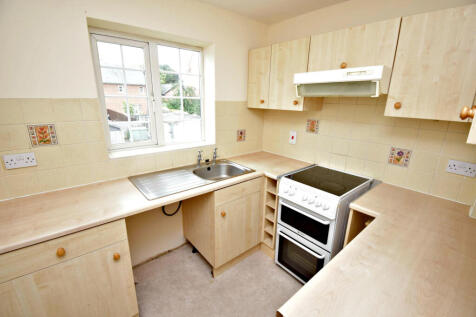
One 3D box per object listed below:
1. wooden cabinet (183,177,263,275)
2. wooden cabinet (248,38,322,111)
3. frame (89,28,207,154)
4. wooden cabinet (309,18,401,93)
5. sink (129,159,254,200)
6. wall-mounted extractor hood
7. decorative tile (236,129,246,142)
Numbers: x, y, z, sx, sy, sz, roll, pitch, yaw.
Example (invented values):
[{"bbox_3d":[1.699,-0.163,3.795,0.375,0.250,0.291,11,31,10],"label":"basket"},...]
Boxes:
[{"bbox_3d":[-0.159,0.554,2.017,0.557,0.865,0.590,-12,21,-39],"label":"wooden cabinet"},{"bbox_3d":[0.479,-0.803,2.036,0.333,0.588,0.715,-12,21,-39],"label":"wooden cabinet"},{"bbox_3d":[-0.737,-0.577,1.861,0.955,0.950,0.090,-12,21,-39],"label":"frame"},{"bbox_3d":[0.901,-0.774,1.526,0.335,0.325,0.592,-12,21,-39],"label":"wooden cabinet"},{"bbox_3d":[-0.364,0.211,1.769,0.957,0.155,0.492,-12,21,-39],"label":"sink"},{"bbox_3d":[0.831,-0.567,1.533,0.500,0.180,0.600,-12,21,-39],"label":"wall-mounted extractor hood"},{"bbox_3d":[0.046,-0.267,2.353,0.141,0.144,0.010,-12,21,-39],"label":"decorative tile"}]

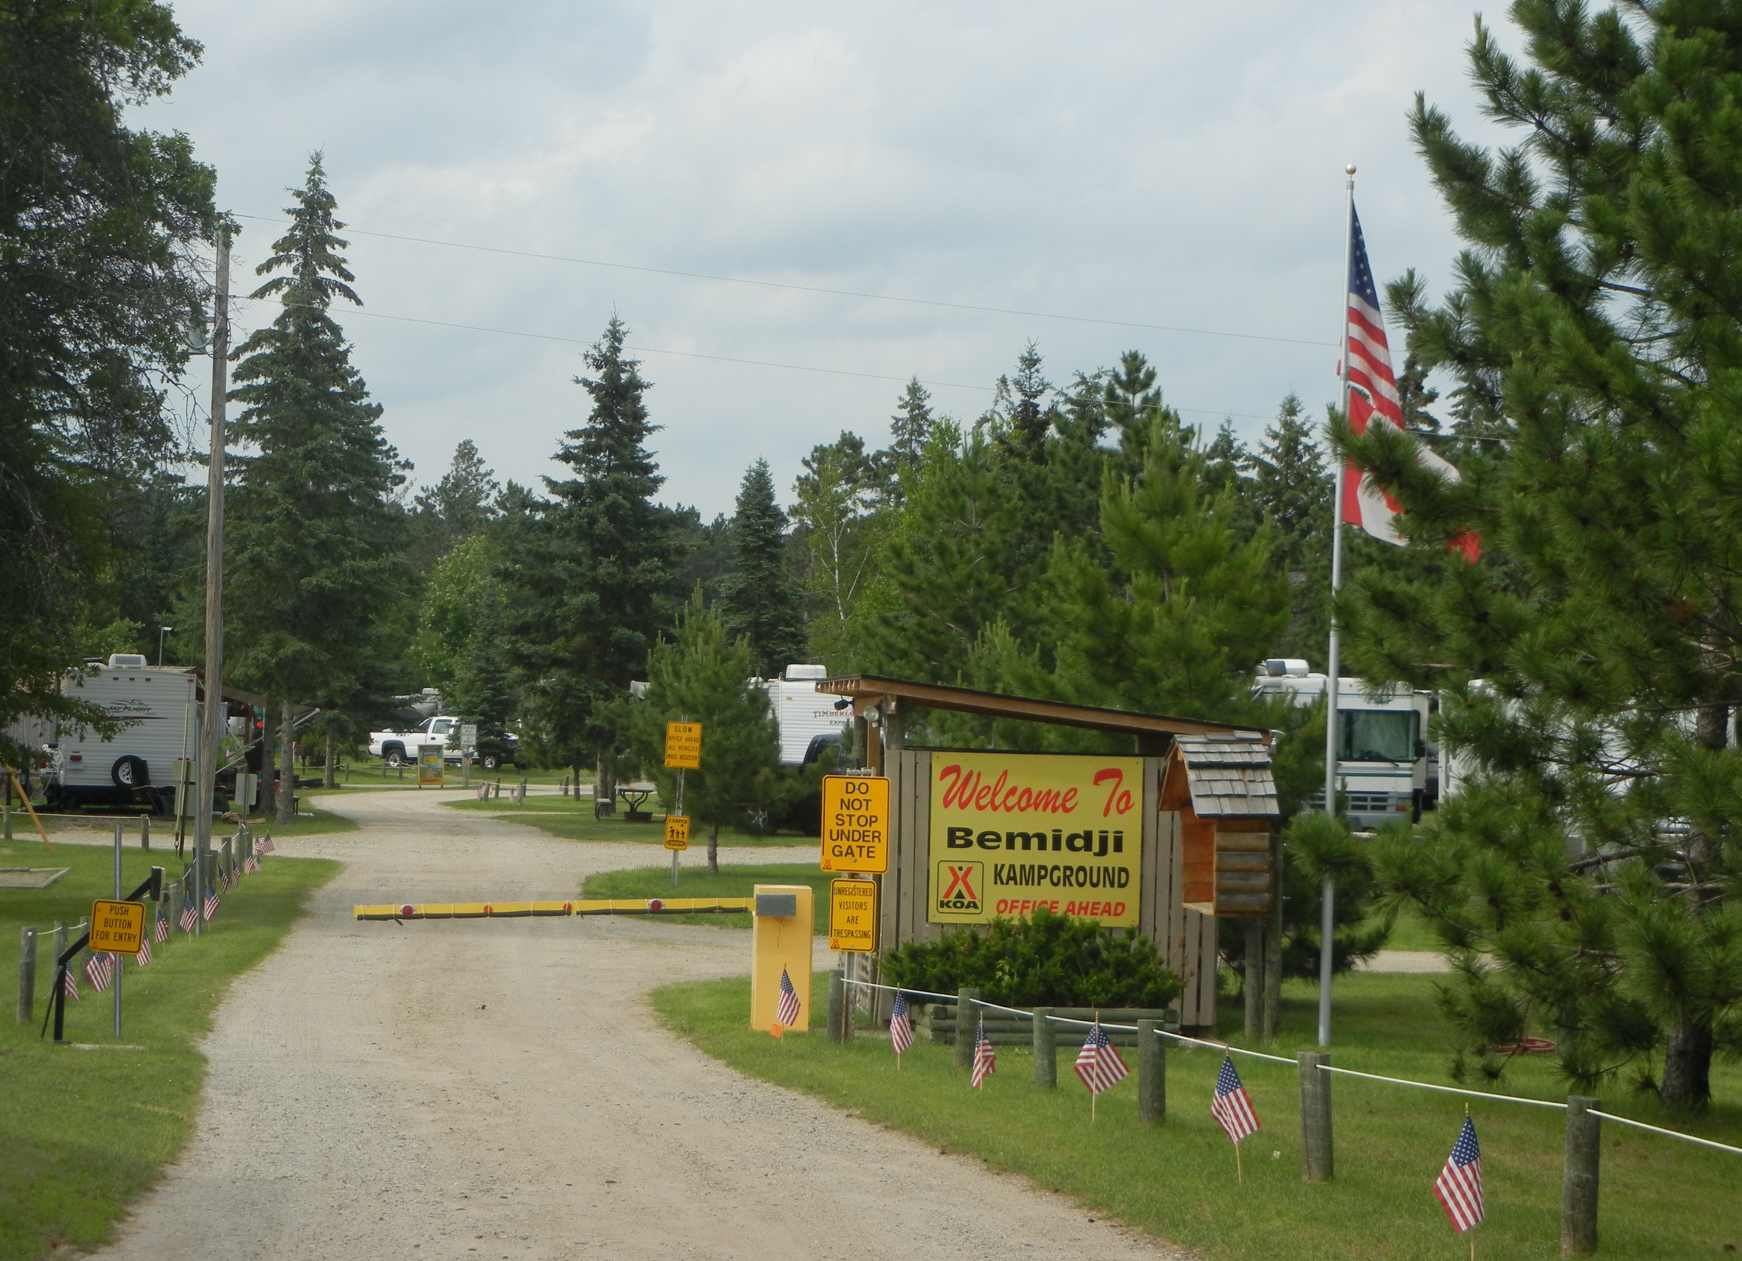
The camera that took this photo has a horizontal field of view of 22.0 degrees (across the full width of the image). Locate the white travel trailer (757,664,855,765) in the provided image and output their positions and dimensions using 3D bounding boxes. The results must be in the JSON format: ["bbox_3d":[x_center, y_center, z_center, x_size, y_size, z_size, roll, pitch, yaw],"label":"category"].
[{"bbox_3d":[-1.764,2.365,90.000,2.450,3.300,7.300,2,-2,-18],"label":"white travel trailer"}]

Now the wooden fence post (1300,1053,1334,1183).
[{"bbox_3d":[1.960,2.137,19.700,0.140,0.555,0.140,-1,-1,0],"label":"wooden fence post"}]

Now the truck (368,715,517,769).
[{"bbox_3d":[-15.658,4.199,166.500,5.850,1.920,2.000,1,-1,10],"label":"truck"}]

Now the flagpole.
[{"bbox_3d":[3.005,-0.164,29.069,0.090,5.750,0.090,1,-1,0],"label":"flagpole"}]

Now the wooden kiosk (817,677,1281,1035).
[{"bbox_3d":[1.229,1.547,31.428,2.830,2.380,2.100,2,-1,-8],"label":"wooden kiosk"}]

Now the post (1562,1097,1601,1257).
[{"bbox_3d":[2.110,1.619,13.300,0.105,0.480,0.105,1,-1,0],"label":"post"}]

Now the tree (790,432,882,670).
[{"bbox_3d":[-0.982,-0.463,122.000,2.800,9.700,2.800,1,-1,0],"label":"tree"}]

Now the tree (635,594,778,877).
[{"bbox_3d":[-2.342,1.421,64.500,2.100,4.100,2.100,1,-1,0],"label":"tree"}]

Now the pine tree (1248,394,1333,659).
[{"bbox_3d":[12.147,-1.007,130.000,3.000,11.600,3.000,1,-1,0],"label":"pine tree"}]

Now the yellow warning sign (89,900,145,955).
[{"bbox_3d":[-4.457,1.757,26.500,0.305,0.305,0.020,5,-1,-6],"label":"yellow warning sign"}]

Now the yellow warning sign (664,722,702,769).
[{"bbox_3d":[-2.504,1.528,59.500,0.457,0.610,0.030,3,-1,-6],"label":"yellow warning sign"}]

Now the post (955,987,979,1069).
[{"bbox_3d":[0.529,2.195,24.700,0.115,0.450,0.115,1,-1,0],"label":"post"}]

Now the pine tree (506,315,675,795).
[{"bbox_3d":[-5.952,-1.477,101.136,4.000,11.400,4.000,1,-1,0],"label":"pine tree"}]

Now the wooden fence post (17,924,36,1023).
[{"bbox_3d":[-5.272,2.146,28.007,0.100,0.600,0.100,1,-1,0],"label":"wooden fence post"}]

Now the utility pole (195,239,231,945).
[{"bbox_3d":[-8.965,-1.206,61.105,0.250,8.800,0.250,1,-1,0],"label":"utility pole"}]

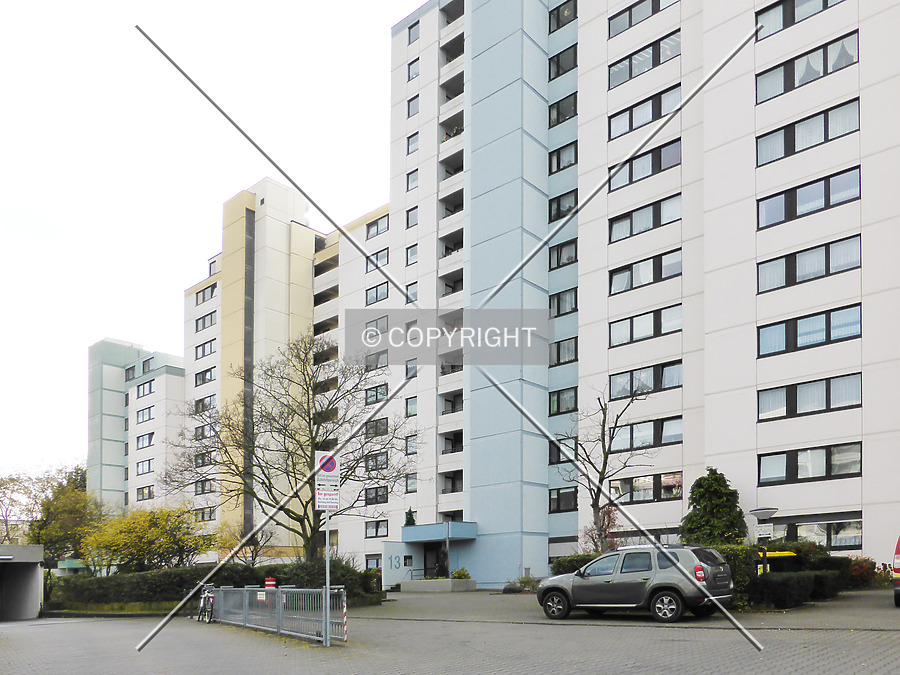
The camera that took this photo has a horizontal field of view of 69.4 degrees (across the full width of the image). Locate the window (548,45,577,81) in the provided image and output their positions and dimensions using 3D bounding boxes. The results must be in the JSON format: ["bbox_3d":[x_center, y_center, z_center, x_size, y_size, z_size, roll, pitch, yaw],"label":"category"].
[{"bbox_3d":[6.452,-15.530,36.860,1.800,1.330,0.200,-8,-13,40],"label":"window"}]

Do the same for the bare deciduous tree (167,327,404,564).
[{"bbox_3d":[-6.000,4.246,24.000,8.700,8.900,7.600,0,-15,0],"label":"bare deciduous tree"}]

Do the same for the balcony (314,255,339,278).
[{"bbox_3d":[-11.362,-6.532,59.800,3.050,1.350,1.300,-7,-11,37],"label":"balcony"}]

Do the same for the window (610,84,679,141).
[{"bbox_3d":[10.383,-12.012,34.700,3.800,1.400,0.200,-12,-19,39],"label":"window"}]

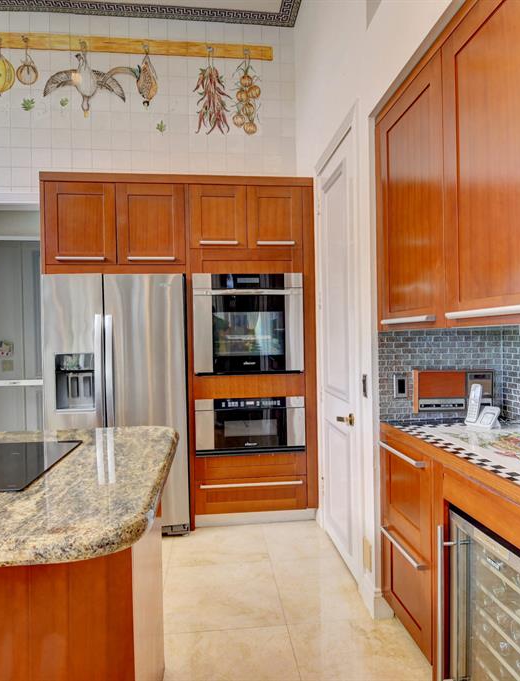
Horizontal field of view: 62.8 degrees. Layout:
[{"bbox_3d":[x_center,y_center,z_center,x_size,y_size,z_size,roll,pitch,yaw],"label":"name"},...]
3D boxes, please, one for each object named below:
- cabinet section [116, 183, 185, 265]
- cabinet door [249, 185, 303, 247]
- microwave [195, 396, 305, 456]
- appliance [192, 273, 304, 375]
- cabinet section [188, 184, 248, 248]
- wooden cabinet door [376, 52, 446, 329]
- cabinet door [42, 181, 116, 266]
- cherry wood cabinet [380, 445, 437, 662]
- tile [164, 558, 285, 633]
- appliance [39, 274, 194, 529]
[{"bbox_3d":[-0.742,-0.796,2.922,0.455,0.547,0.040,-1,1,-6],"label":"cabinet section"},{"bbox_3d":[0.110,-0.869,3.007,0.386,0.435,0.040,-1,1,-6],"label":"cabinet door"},{"bbox_3d":[-0.089,0.606,3.271,0.770,0.400,0.560,-1,1,-6],"label":"microwave"},{"bbox_3d":[-0.104,-0.116,3.271,0.771,0.702,0.580,-1,1,-6],"label":"appliance"},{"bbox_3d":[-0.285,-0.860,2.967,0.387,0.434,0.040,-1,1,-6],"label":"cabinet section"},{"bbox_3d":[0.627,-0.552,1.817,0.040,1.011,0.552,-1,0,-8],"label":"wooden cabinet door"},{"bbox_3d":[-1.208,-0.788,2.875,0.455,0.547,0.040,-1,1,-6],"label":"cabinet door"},{"bbox_3d":[0.876,0.846,1.863,0.560,0.766,0.452,-1,1,-8],"label":"cherry wood cabinet"},{"bbox_3d":[-0.209,1.344,2.256,0.607,0.012,0.580,-1,1,-6],"label":"tile"},{"bbox_3d":[-0.985,0.449,3.169,0.910,1.776,0.780,-1,1,-6],"label":"appliance"}]

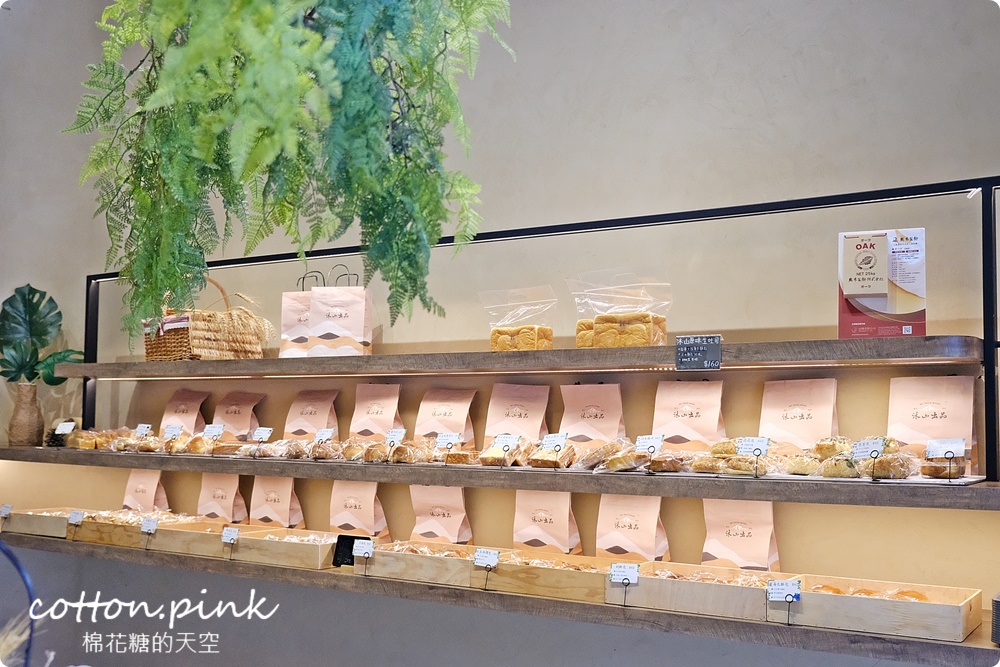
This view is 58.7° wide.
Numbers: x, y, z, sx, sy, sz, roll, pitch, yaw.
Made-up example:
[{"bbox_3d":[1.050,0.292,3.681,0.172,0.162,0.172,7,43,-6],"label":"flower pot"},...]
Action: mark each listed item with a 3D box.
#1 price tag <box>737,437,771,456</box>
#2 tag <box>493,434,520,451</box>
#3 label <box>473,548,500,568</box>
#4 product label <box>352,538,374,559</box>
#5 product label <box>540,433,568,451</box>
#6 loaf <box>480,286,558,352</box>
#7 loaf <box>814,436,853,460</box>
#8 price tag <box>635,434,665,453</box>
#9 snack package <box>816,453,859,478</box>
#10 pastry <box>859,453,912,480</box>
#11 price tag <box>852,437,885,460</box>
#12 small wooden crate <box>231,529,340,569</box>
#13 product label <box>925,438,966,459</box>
[{"bbox_3d":[0.675,0.303,2.371,0.086,0.050,0.008,-3,-35,30],"label":"price tag"},{"bbox_3d":[0.023,0.335,2.746,0.086,0.050,0.008,-3,-35,30],"label":"tag"},{"bbox_3d":[-0.037,0.633,2.508,0.076,0.048,0.008,-3,-23,30],"label":"label"},{"bbox_3d":[-0.459,0.723,2.990,0.079,0.053,0.006,-3,-20,29],"label":"product label"},{"bbox_3d":[0.168,0.332,2.735,0.081,0.053,0.006,-3,-31,29],"label":"product label"},{"bbox_3d":[0.056,-0.036,2.707,0.220,0.195,0.125,-3,-5,30],"label":"loaf"},{"bbox_3d":[0.923,0.319,2.467,0.098,0.060,0.097,-3,-5,30],"label":"loaf"},{"bbox_3d":[0.389,0.285,2.302,0.076,0.047,0.008,-3,-30,30],"label":"price tag"},{"bbox_3d":[0.933,0.364,2.442,0.100,0.060,0.095,-3,-5,29],"label":"snack package"},{"bbox_3d":[1.030,0.353,2.375,0.125,0.062,0.105,-3,-5,29],"label":"pastry"},{"bbox_3d":[0.934,0.294,2.253,0.083,0.050,0.008,-8,-38,27],"label":"price tag"},{"bbox_3d":[-0.741,0.776,3.246,0.440,0.082,0.270,-3,-5,30],"label":"small wooden crate"},{"bbox_3d":[1.091,0.282,2.174,0.086,0.050,0.008,-5,-37,29],"label":"product label"}]

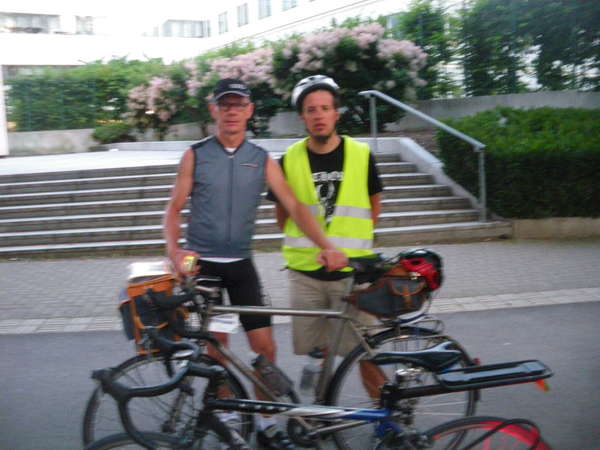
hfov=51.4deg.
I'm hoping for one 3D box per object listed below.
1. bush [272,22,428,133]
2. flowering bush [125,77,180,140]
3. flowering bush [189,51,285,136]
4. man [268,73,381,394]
[{"bbox_3d":[1.052,-3.073,13.000,3.200,2.300,2.300,-3,9,-2],"label":"bush"},{"bbox_3d":[-4.089,-3.230,17.300,1.550,1.800,1.400,-3,9,-2],"label":"flowering bush"},{"bbox_3d":[-1.596,-3.228,15.200,2.300,2.150,1.900,-3,9,-2],"label":"flowering bush"},{"bbox_3d":[0.130,0.175,3.170,0.560,1.830,0.380,-3,9,-2],"label":"man"}]

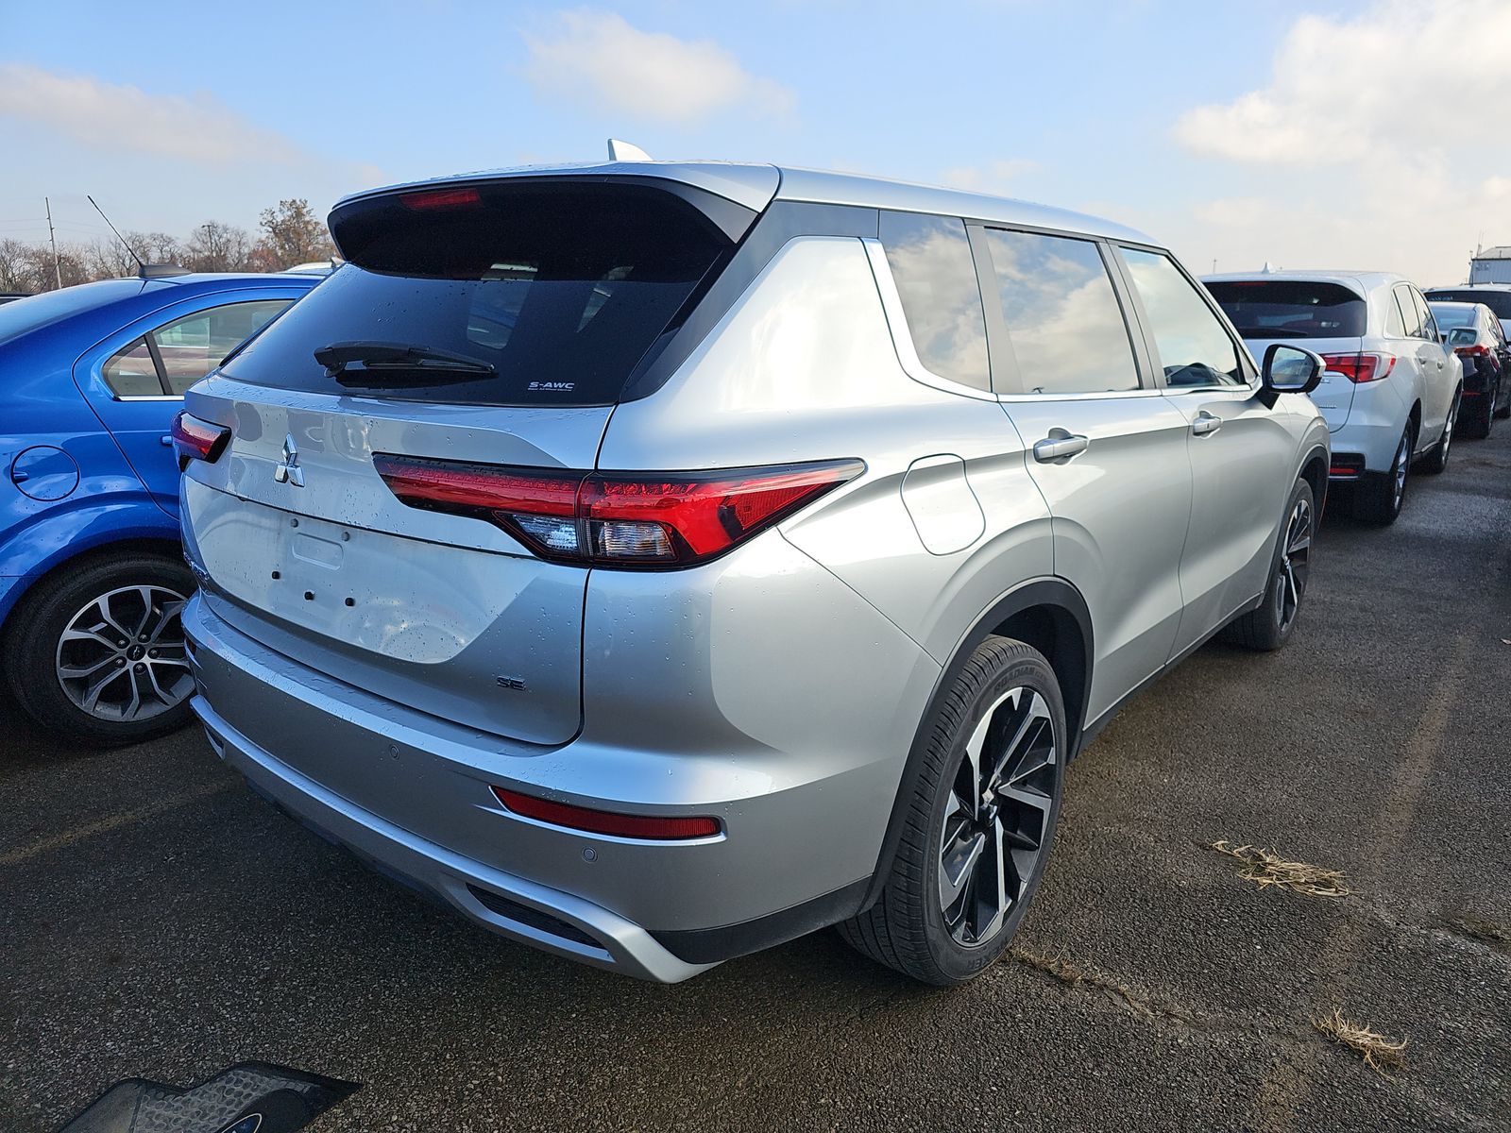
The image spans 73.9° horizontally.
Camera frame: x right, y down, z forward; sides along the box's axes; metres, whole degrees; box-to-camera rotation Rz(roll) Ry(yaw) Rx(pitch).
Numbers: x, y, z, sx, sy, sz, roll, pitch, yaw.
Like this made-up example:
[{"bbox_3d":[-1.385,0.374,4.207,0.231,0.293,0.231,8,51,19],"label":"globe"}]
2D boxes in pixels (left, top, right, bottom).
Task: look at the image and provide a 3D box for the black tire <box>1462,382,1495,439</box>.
[{"bbox_3d":[7.892,-1.700,10.950,0.225,0.655,0.655,11,18,38],"label":"black tire"}]

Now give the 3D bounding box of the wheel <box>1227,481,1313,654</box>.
[{"bbox_3d":[2.138,-0.022,4.209,0.250,0.737,0.737,12,18,38],"label":"wheel"}]

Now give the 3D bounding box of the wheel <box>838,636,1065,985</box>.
[{"bbox_3d":[0.430,0.498,2.123,0.255,0.738,0.738,11,18,38],"label":"wheel"}]

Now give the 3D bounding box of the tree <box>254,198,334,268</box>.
[{"bbox_3d":[-34.313,-22.507,76.229,6.500,10.220,6.500,-7,15,-24],"label":"tree"}]

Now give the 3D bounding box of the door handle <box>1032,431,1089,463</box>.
[{"bbox_3d":[0.604,-0.233,1.987,0.060,0.055,0.265,11,18,38],"label":"door handle"}]

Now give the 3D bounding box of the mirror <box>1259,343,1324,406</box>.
[{"bbox_3d":[1.771,-0.621,3.296,0.205,0.225,0.180,11,18,38],"label":"mirror"}]

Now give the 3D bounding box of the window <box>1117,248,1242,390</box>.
[{"bbox_3d":[1.256,-0.710,2.900,0.060,0.410,0.860,-18,0,41],"label":"window"}]

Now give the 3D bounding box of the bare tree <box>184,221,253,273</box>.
[{"bbox_3d":[-39.962,-21.602,76.038,5.500,8.640,5.500,-8,16,-28],"label":"bare tree"}]

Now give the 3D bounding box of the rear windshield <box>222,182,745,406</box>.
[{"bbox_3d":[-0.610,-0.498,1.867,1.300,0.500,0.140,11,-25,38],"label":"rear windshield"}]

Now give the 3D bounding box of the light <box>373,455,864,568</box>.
[{"bbox_3d":[-0.221,-0.112,1.540,0.652,0.135,0.425,11,18,38],"label":"light"}]

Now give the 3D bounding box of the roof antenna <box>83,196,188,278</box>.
[{"bbox_3d":[-2.373,-1.263,3.882,0.072,0.293,0.325,10,17,38],"label":"roof antenna"}]

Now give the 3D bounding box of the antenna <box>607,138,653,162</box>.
[{"bbox_3d":[-0.265,-0.900,2.213,0.065,0.065,0.160,11,18,38],"label":"antenna"}]

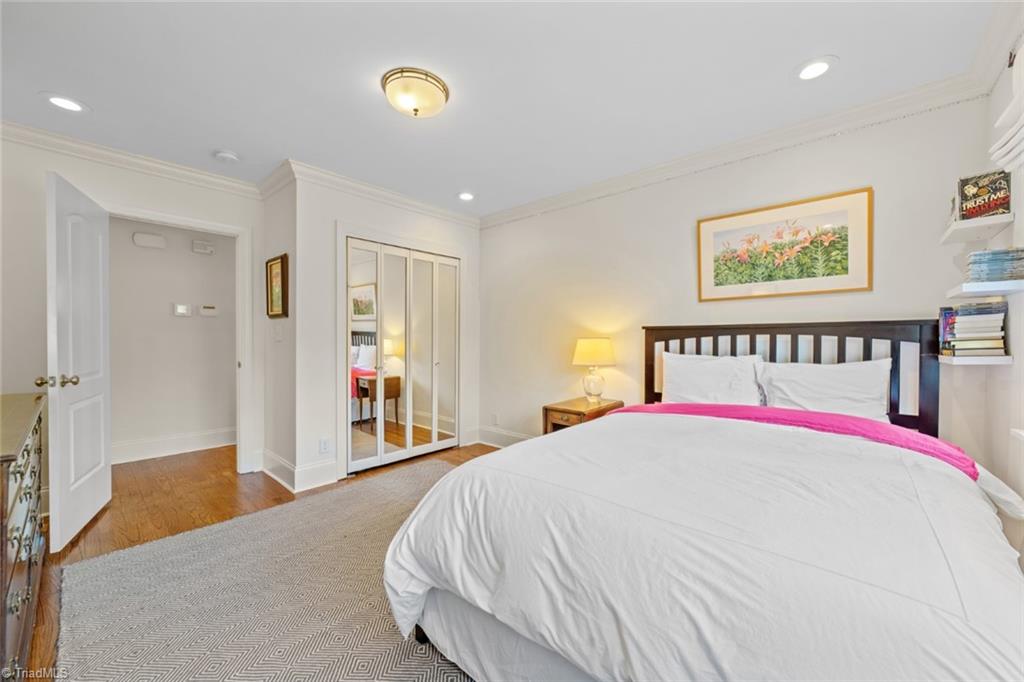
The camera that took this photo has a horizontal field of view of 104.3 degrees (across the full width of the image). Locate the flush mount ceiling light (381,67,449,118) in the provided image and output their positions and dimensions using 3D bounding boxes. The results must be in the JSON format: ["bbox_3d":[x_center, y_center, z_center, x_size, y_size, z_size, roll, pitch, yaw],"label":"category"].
[{"bbox_3d":[-0.494,-1.231,2.048,0.340,0.138,0.340,0,0,0],"label":"flush mount ceiling light"}]

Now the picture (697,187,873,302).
[{"bbox_3d":[1.686,-0.568,2.551,0.925,0.582,0.030,0,0,42],"label":"picture"}]

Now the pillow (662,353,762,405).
[{"bbox_3d":[1.312,0.305,2.658,0.610,0.420,0.160,0,-14,42],"label":"pillow"}]

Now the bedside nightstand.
[{"bbox_3d":[0.574,0.808,3.026,0.390,0.655,0.600,0,0,42],"label":"bedside nightstand"}]

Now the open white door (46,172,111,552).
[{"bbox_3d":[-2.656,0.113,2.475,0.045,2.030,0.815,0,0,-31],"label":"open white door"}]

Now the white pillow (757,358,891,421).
[{"bbox_3d":[1.748,0.306,2.268,0.610,0.420,0.160,0,-14,42],"label":"white pillow"}]

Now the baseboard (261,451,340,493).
[{"bbox_3d":[-1.796,1.041,3.355,0.760,0.194,0.325,0,0,42],"label":"baseboard"}]

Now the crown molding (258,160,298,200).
[{"bbox_3d":[-1.897,-1.259,3.180,0.860,0.087,0.090,0,0,42],"label":"crown molding"}]

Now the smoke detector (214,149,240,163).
[{"bbox_3d":[-1.979,-1.280,2.762,0.148,0.040,0.148,0,0,42],"label":"smoke detector"}]

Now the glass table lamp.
[{"bbox_3d":[0.638,0.228,3.074,0.320,0.505,0.320,0,0,0],"label":"glass table lamp"}]

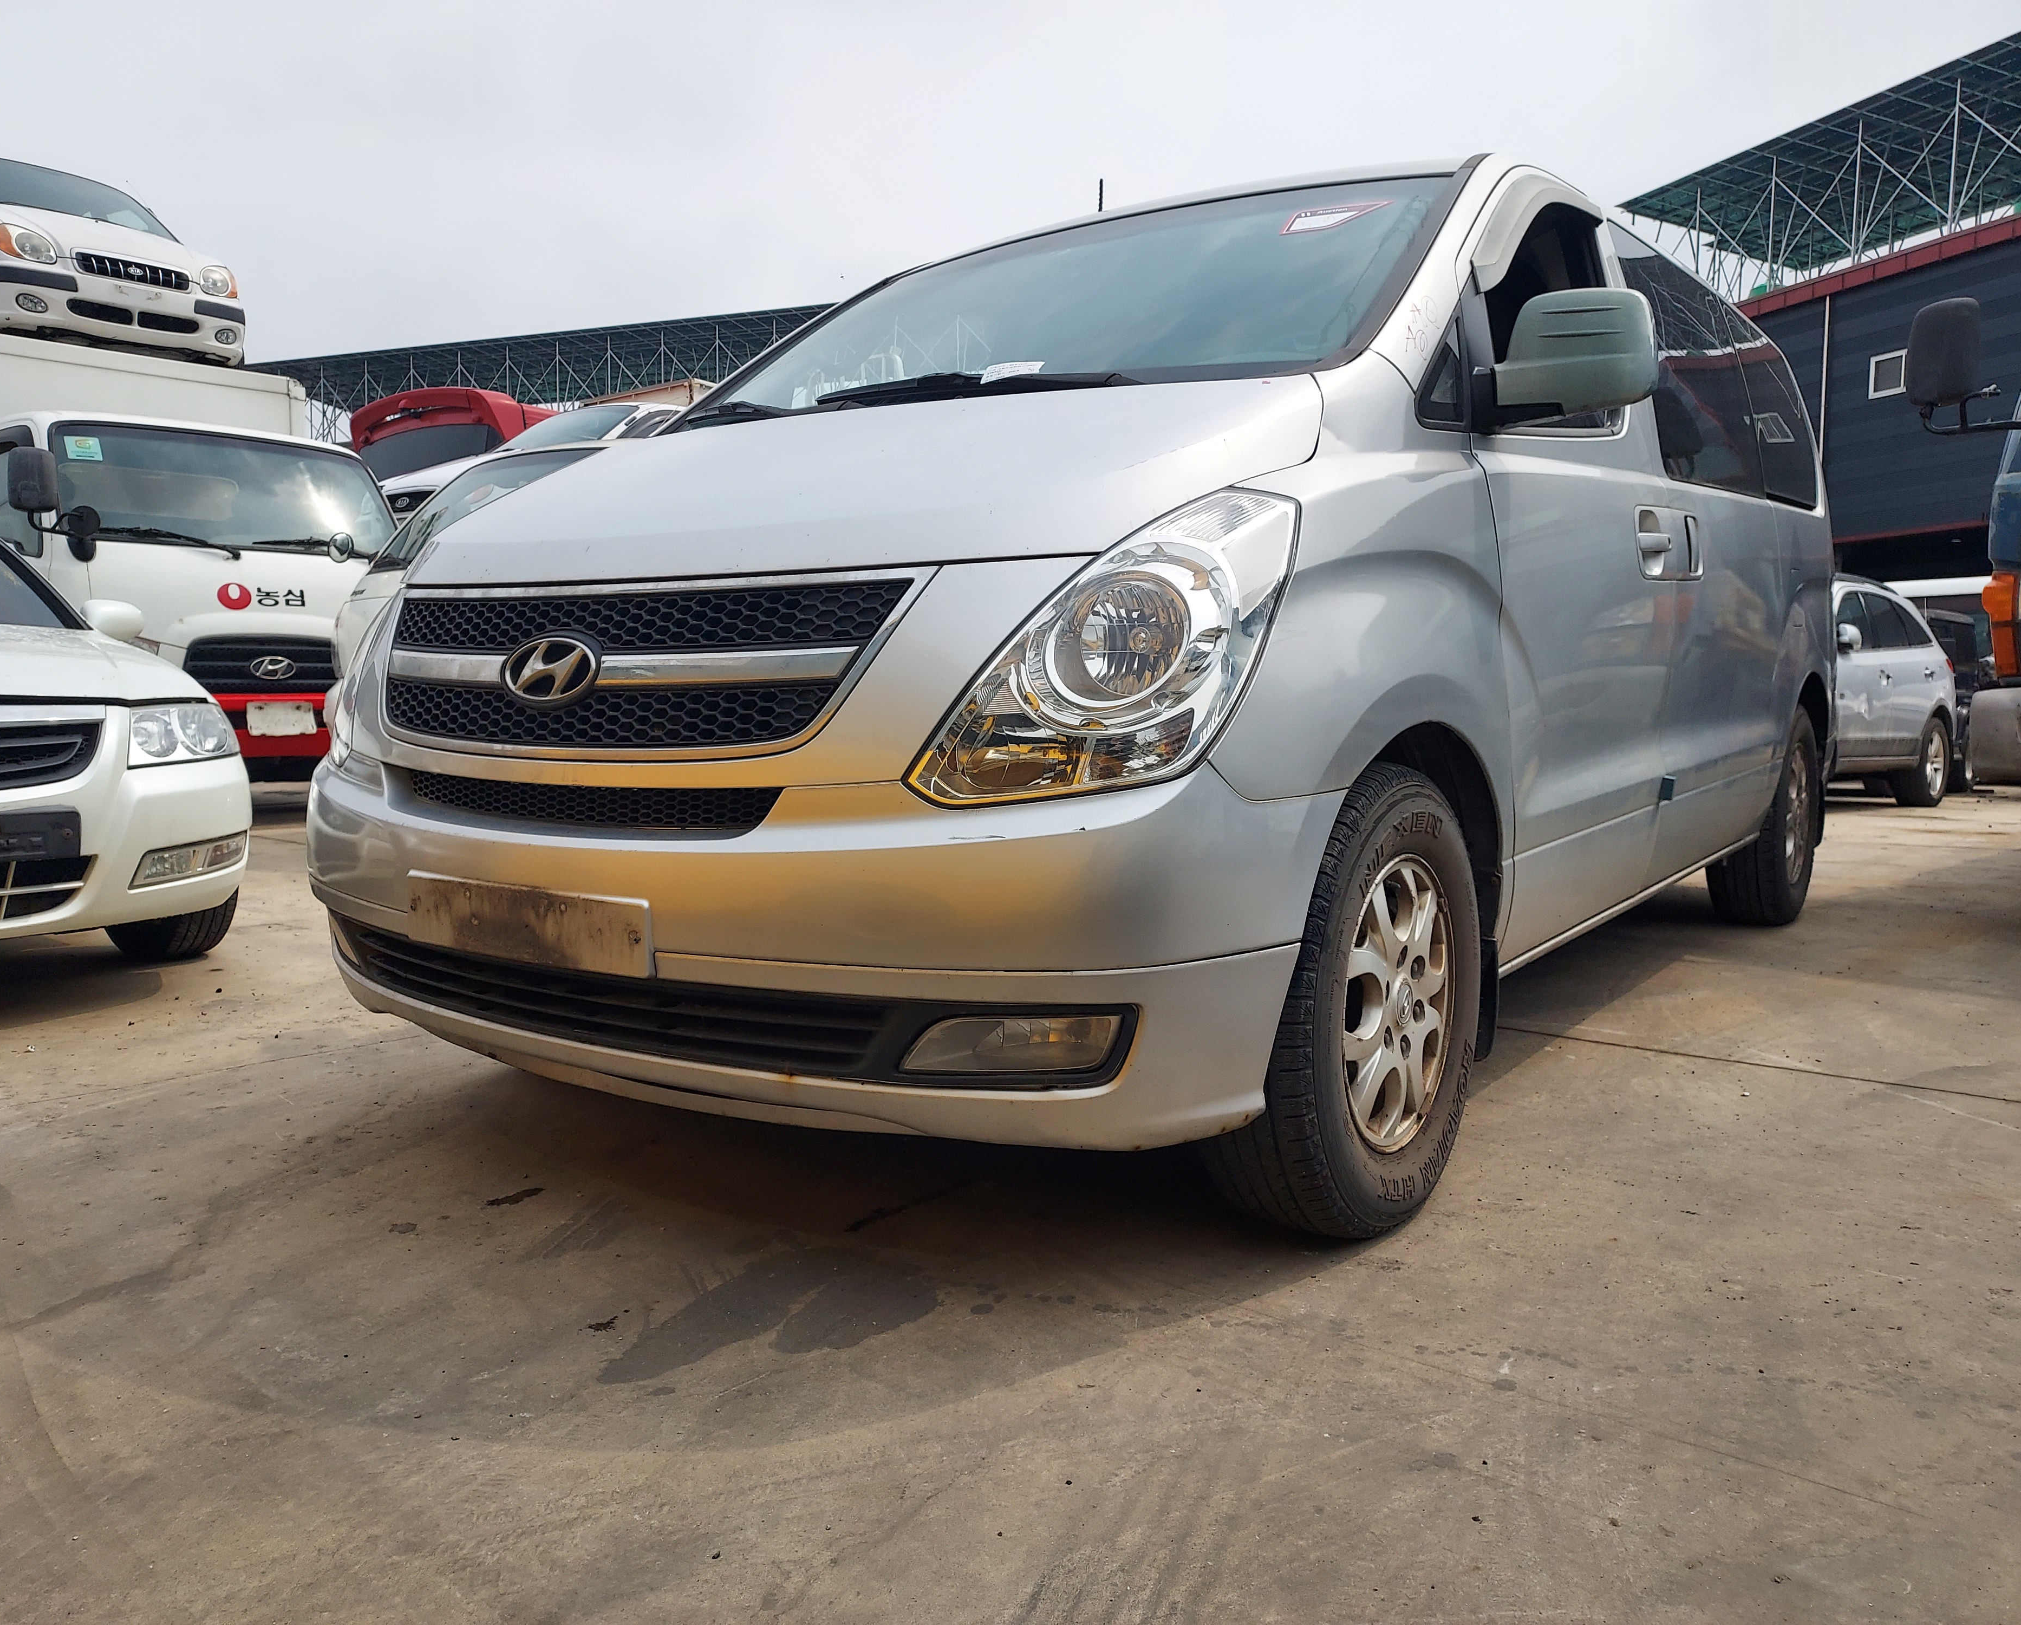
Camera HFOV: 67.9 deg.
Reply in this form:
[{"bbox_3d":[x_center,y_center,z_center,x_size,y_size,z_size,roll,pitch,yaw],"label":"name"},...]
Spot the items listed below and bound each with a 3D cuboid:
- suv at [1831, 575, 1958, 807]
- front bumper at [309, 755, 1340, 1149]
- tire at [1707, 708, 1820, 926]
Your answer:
[{"bbox_3d":[6.027,-0.921,12.025,4.780,1.760,1.900,-5,7,-40],"label":"suv"},{"bbox_3d":[-0.489,0.155,2.371,1.860,0.500,0.670,4,7,37],"label":"front bumper"},{"bbox_3d":[2.439,0.007,4.862,0.225,0.700,0.700,4,7,37],"label":"tire"}]

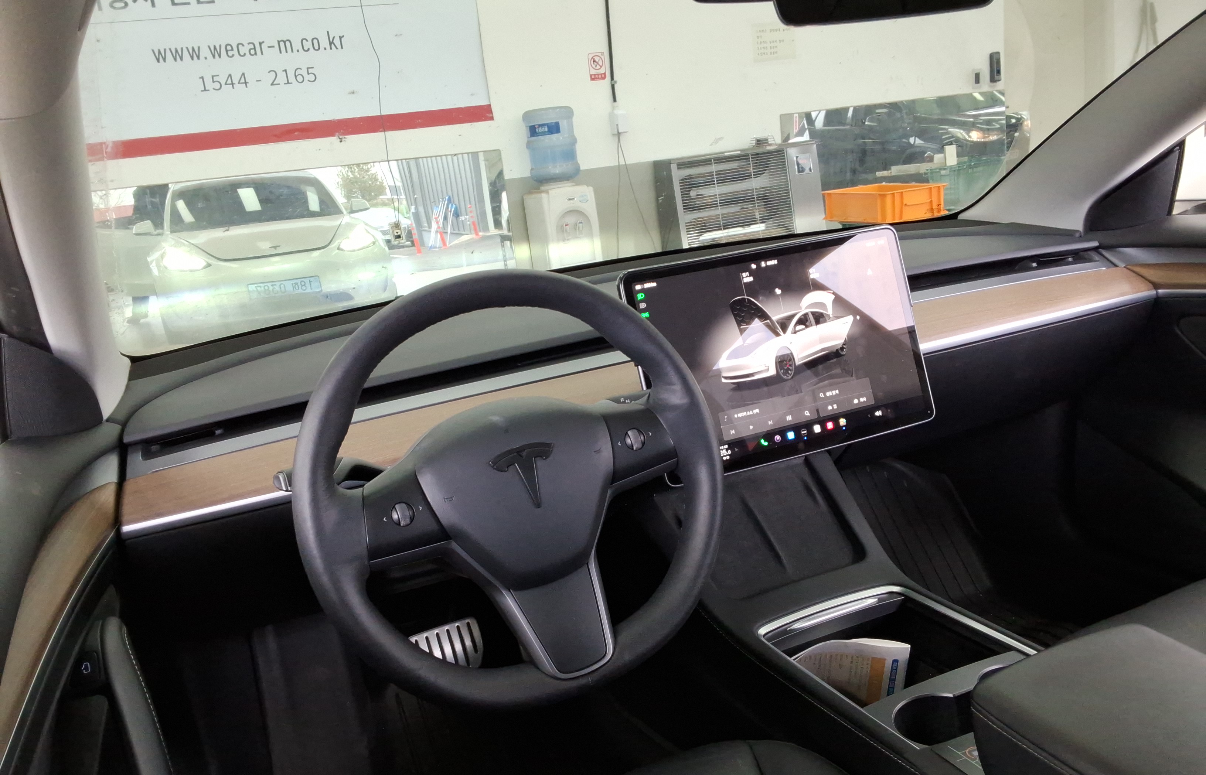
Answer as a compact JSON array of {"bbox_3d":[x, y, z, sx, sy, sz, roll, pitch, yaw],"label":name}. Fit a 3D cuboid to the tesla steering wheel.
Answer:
[{"bbox_3d":[-0.073,0.087,0.818,0.362,0.355,0.090,-17,-2,-22],"label":"tesla steering wheel"}]

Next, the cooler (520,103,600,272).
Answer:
[{"bbox_3d":[-0.205,-0.775,5.220,0.288,1.389,0.330,-11,14,-17],"label":"cooler"}]

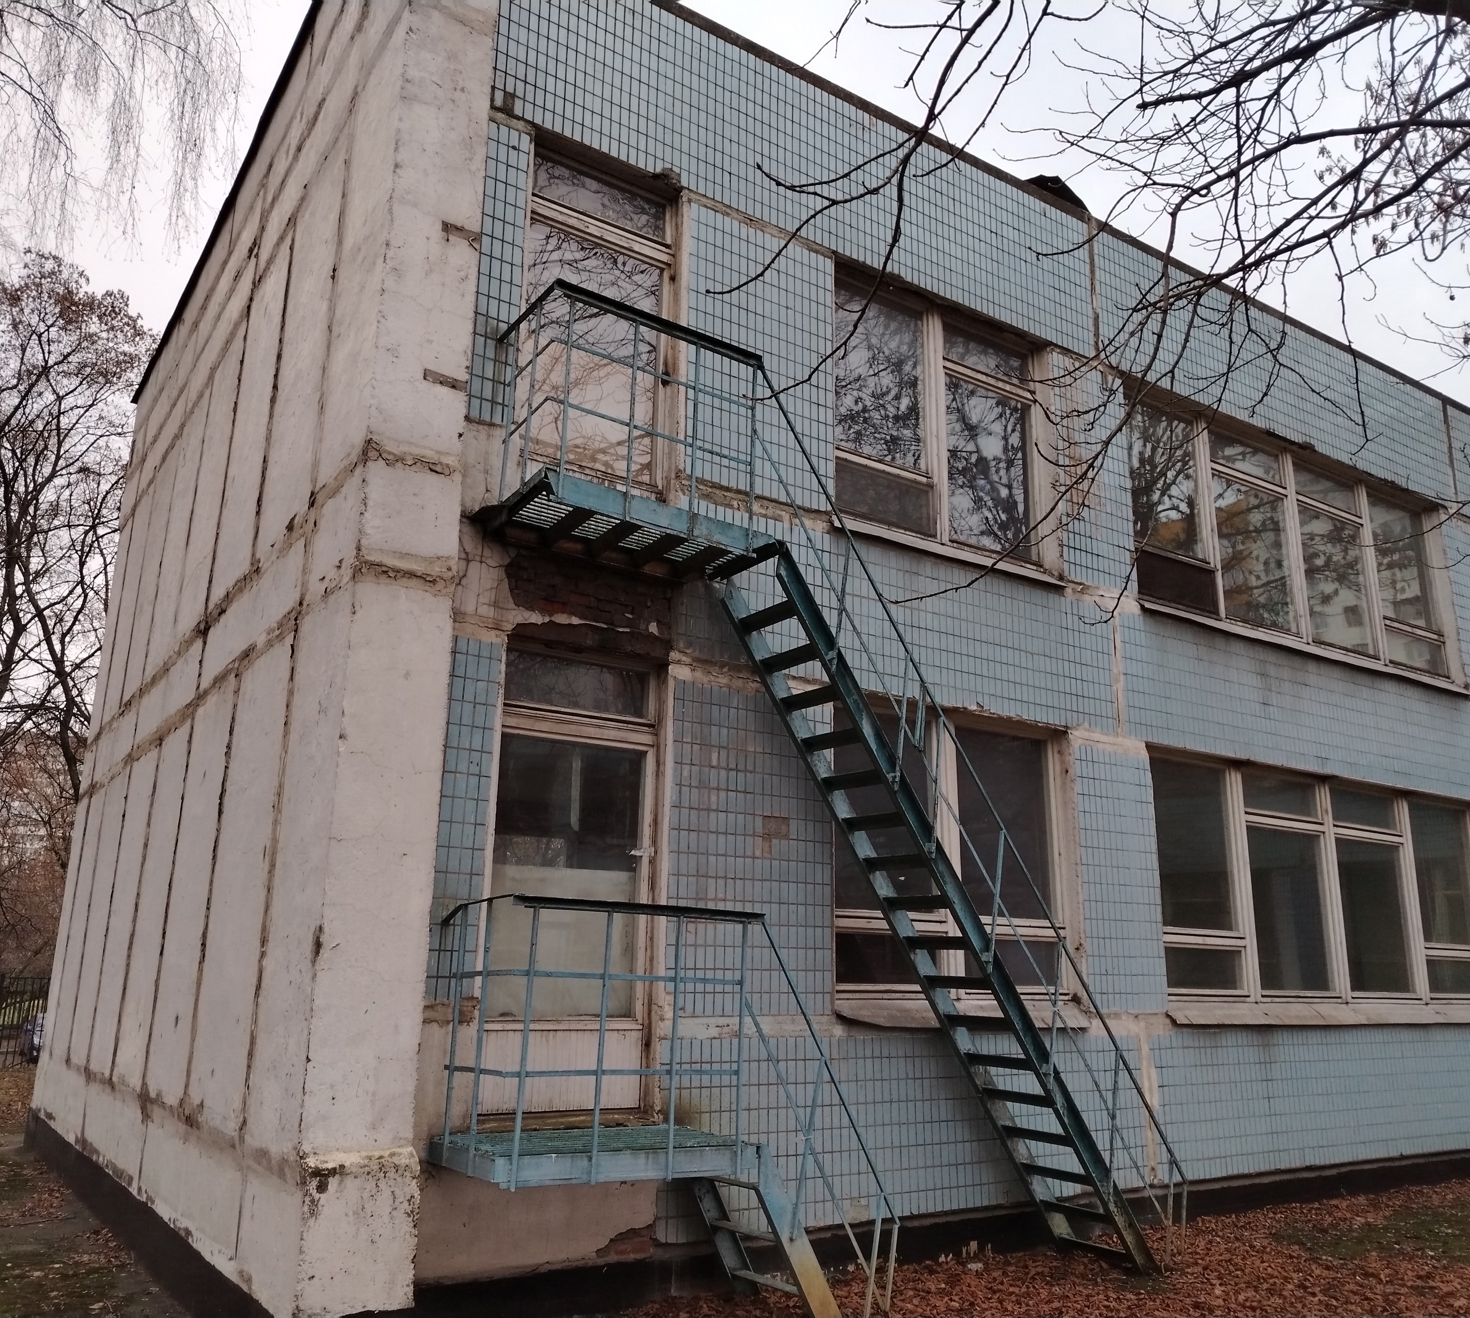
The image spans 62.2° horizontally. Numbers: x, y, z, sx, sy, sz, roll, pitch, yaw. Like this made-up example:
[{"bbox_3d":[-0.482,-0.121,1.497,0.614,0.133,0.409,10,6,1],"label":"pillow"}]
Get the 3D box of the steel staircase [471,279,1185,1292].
[{"bbox_3d":[0.727,0.960,7.412,4.760,5.390,0.830,10,-18,-32],"label":"steel staircase"}]

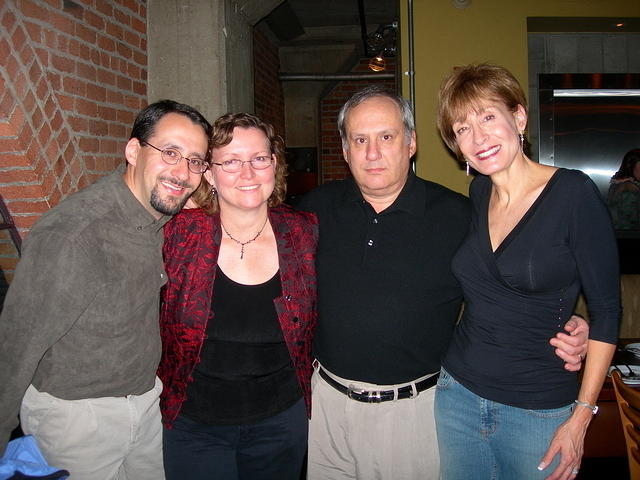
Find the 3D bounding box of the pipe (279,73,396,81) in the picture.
[{"bbox_3d":[0.170,-1.608,6.900,1.170,0.052,0.052,0,6,6],"label":"pipe"}]

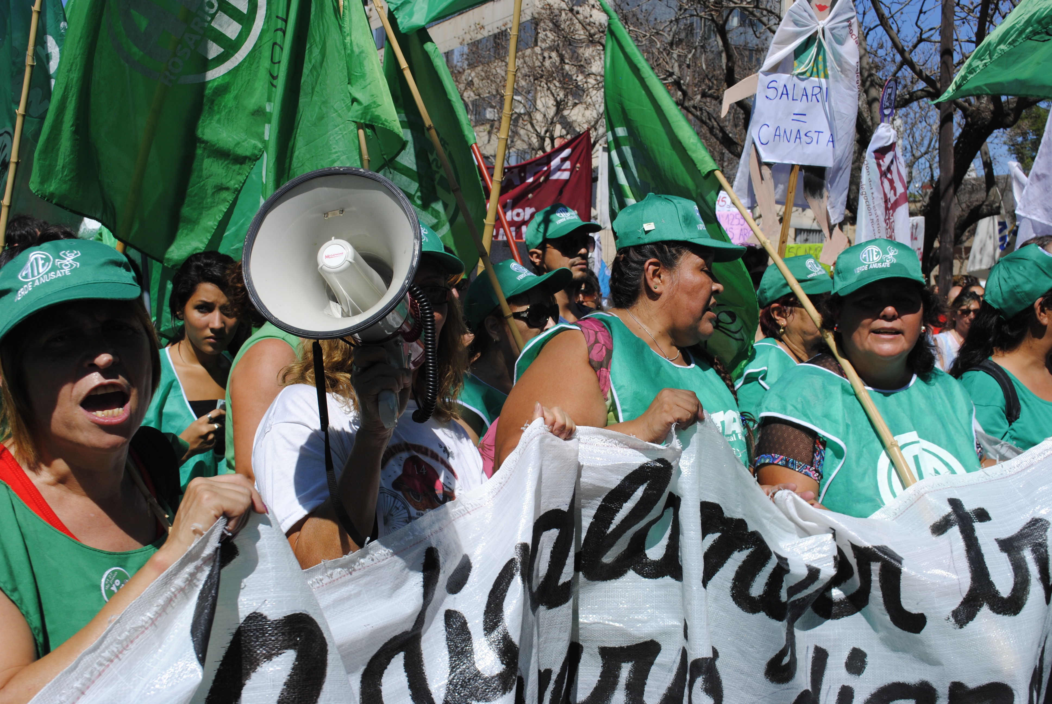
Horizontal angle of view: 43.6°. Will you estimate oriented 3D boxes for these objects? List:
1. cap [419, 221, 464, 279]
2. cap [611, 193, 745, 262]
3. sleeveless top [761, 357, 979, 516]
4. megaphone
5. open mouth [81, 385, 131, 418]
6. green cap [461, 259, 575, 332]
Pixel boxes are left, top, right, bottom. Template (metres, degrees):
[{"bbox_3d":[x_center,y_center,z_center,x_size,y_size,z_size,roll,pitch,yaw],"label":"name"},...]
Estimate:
[{"bbox_3d":[-0.200,-0.161,1.970,0.180,0.125,0.260,-1,0,-26],"label":"cap"},{"bbox_3d":[0.272,-0.223,2.370,0.250,0.125,0.180,1,1,-5],"label":"cap"},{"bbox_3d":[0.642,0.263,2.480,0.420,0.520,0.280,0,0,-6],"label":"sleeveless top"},{"bbox_3d":[-0.204,-0.053,1.717,0.220,0.260,0.330,-7,-18,8],"label":"megaphone"},{"bbox_3d":[-0.459,0.054,1.440,0.053,0.036,0.030,-9,-3,-39],"label":"open mouth"},{"bbox_3d":[-0.021,-0.123,2.850,0.260,0.130,0.180,-22,-12,35],"label":"green cap"}]

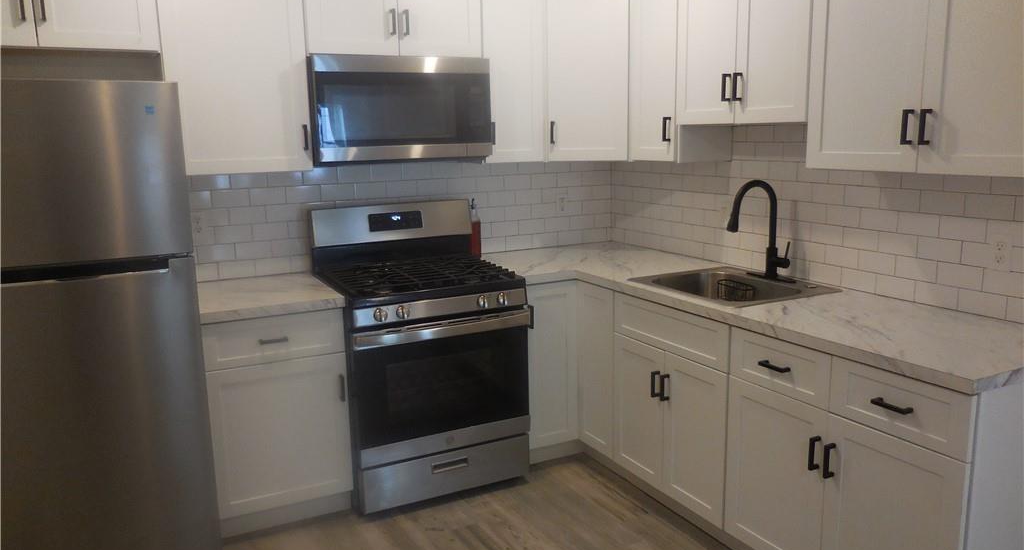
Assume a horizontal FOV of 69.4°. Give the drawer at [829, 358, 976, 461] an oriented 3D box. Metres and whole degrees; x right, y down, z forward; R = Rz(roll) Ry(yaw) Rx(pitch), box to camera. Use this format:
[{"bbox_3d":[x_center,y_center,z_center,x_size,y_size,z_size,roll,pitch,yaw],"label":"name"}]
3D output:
[{"bbox_3d":[1.240,0.325,2.088,0.515,0.170,0.410,-7,12,-27],"label":"drawer"}]

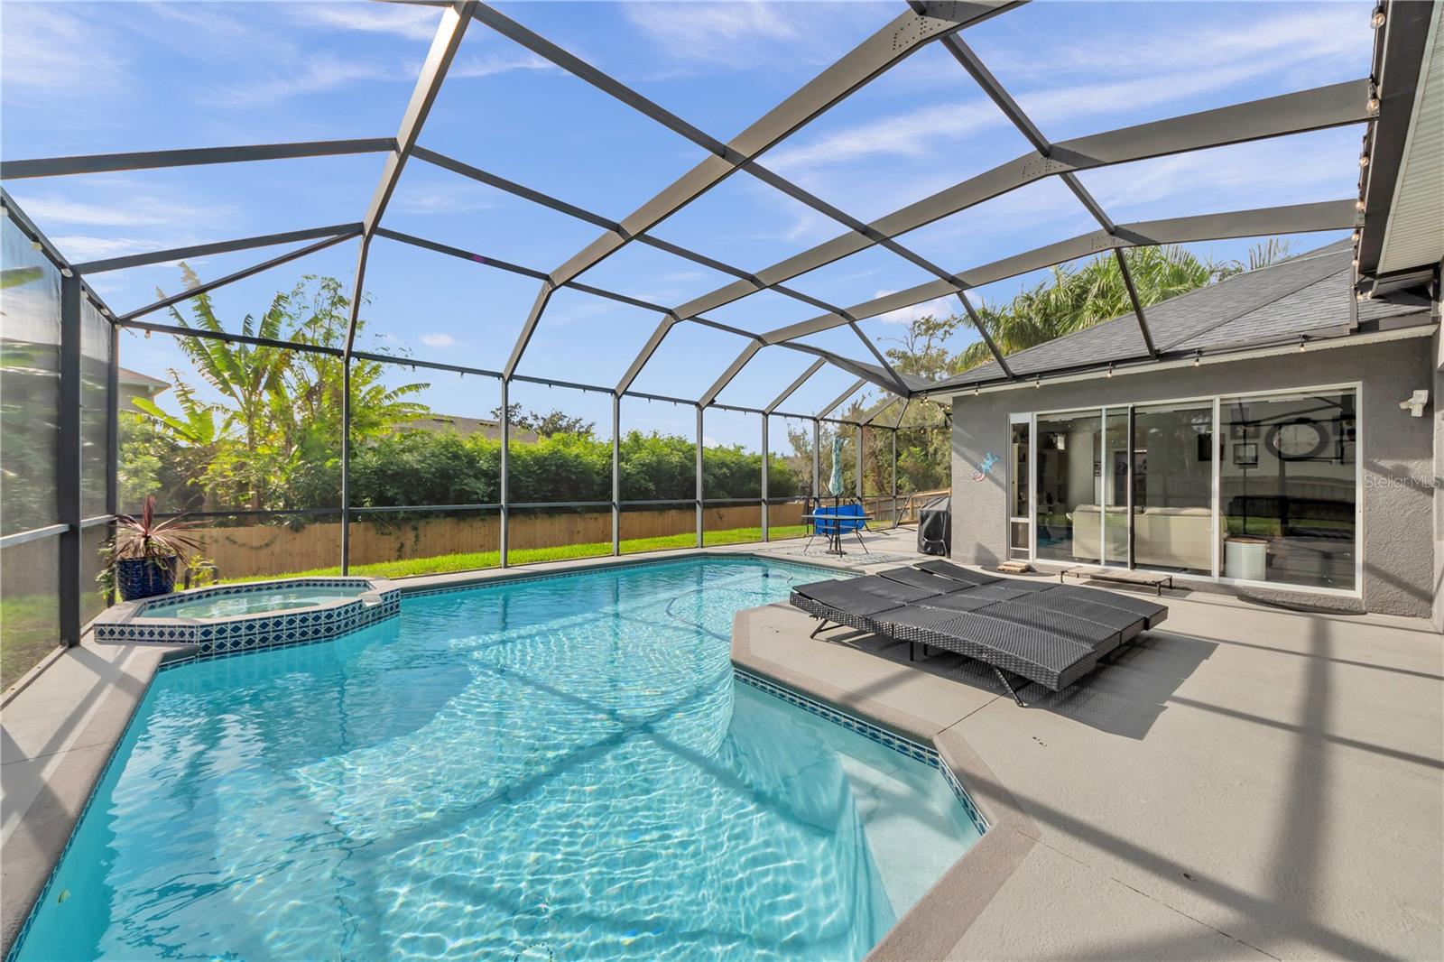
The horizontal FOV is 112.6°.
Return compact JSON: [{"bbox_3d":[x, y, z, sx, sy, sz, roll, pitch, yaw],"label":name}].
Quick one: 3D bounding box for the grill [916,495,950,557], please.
[{"bbox_3d":[4.572,0.886,9.681,1.191,1.142,0.695,0,0,-42],"label":"grill"}]

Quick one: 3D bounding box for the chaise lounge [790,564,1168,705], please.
[{"bbox_3d":[2.367,1.204,4.467,2.601,0.447,2.264,0,0,-39],"label":"chaise lounge"}]

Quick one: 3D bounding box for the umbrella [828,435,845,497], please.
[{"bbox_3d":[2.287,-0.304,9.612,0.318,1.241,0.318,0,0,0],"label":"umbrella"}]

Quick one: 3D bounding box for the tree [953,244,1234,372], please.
[{"bbox_3d":[13.109,-3.387,16.895,7.447,9.830,6.950,0,0,-42],"label":"tree"}]

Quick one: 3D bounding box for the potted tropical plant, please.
[{"bbox_3d":[-6.116,0.777,5.165,0.755,1.211,0.755,0,0,40],"label":"potted tropical plant"}]

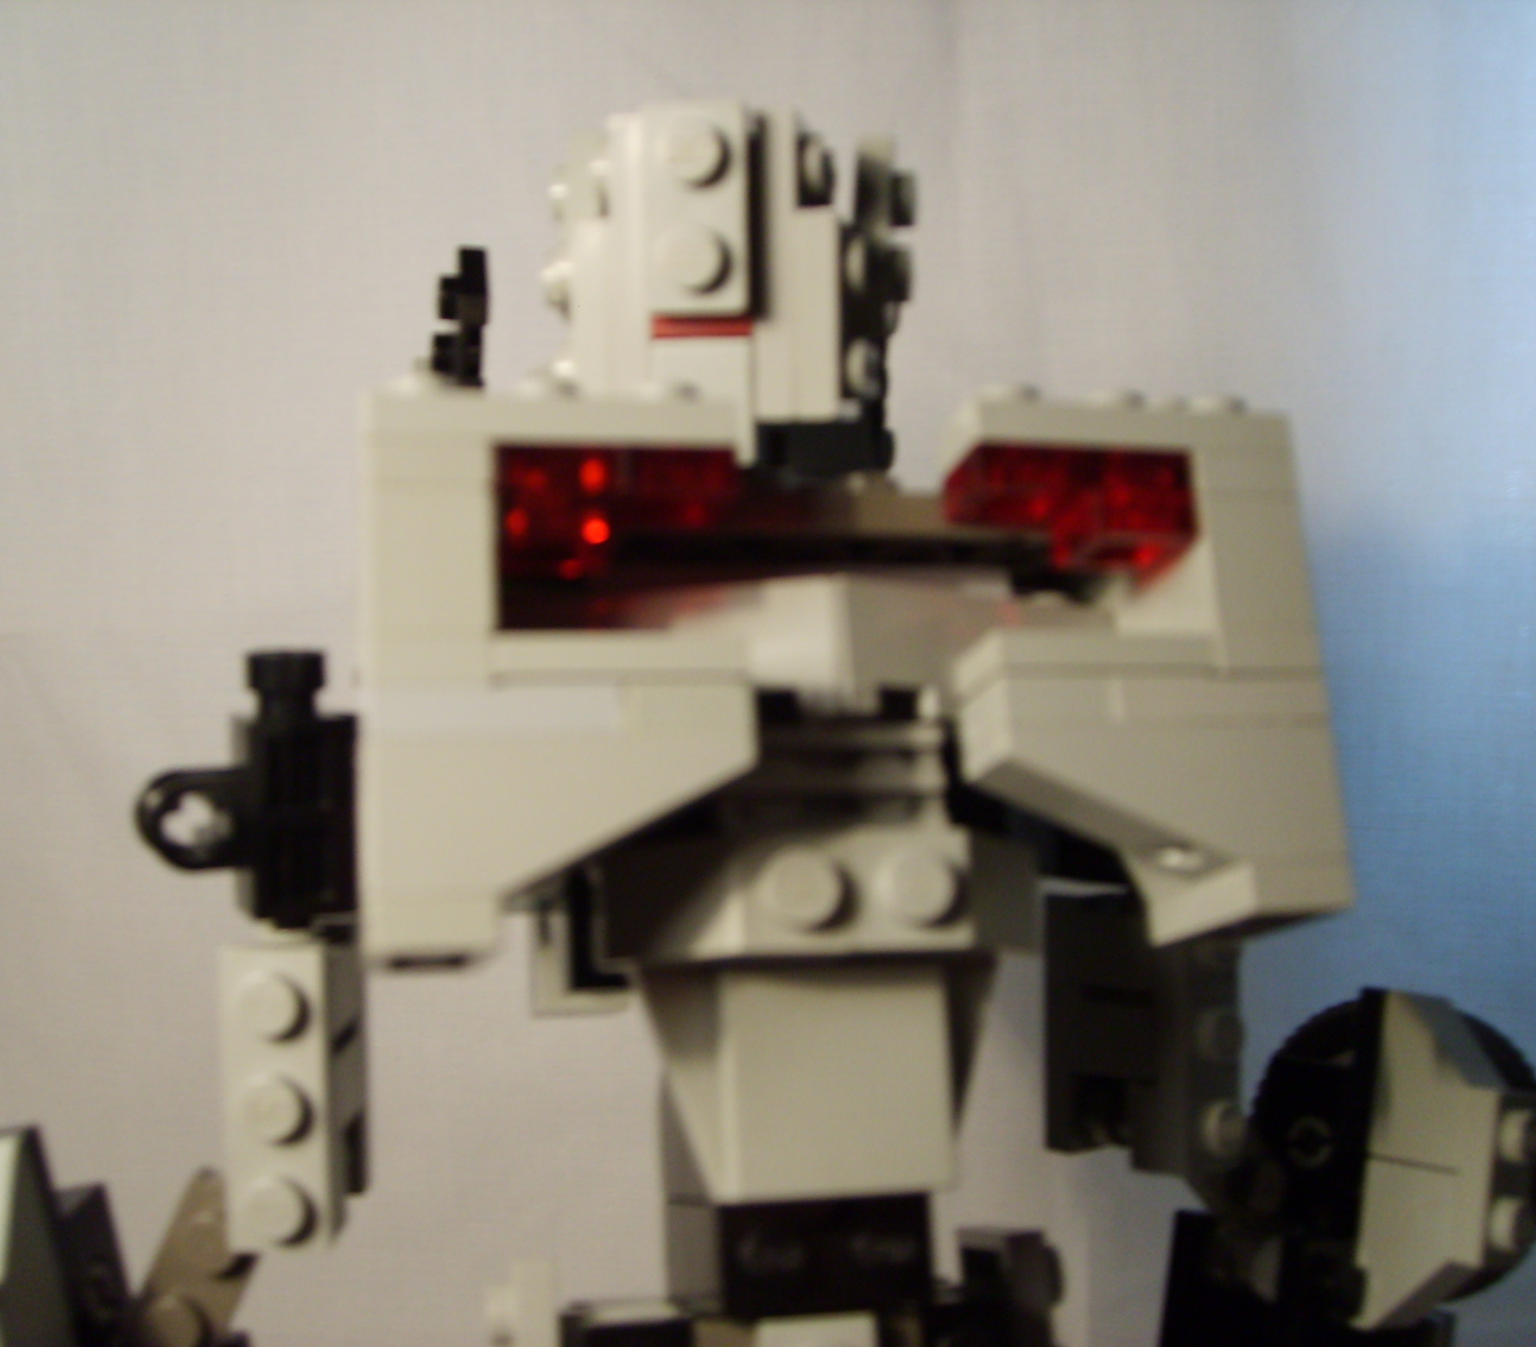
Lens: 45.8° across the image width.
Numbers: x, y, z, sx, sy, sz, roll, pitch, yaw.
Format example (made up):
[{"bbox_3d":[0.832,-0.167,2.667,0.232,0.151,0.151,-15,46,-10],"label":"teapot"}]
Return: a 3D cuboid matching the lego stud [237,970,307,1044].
[{"bbox_3d":[-0.039,0.026,0.141,0.005,0.005,0.002,1,-7,-6],"label":"lego stud"}]

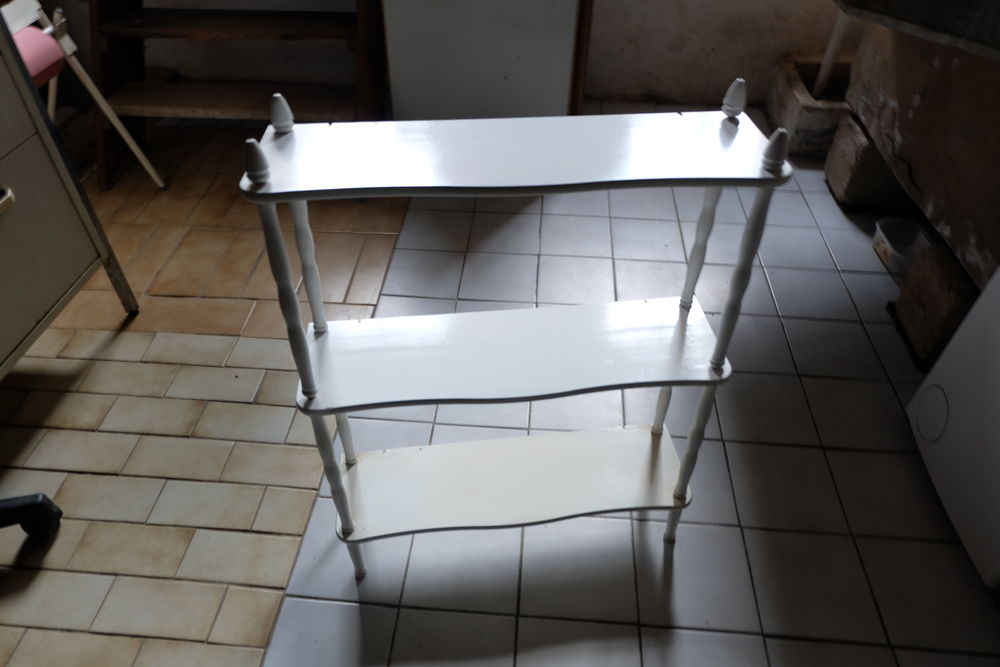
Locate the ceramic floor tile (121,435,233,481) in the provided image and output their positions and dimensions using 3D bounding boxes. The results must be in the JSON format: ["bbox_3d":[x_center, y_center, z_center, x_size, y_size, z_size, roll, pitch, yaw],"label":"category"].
[{"bbox_3d":[-0.653,0.258,1.361,0.199,0.010,0.091,3,44,3],"label":"ceramic floor tile"}]

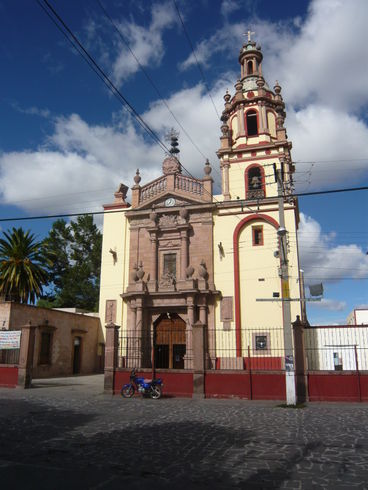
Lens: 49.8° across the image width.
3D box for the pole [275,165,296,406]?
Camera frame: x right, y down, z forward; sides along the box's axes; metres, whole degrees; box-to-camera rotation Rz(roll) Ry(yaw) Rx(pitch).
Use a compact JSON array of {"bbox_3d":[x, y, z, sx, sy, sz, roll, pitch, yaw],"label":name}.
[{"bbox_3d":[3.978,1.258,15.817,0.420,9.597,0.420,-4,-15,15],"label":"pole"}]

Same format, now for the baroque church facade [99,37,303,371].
[{"bbox_3d":[1.411,-4.725,33.074,14.850,29.566,6.800,-4,-15,15],"label":"baroque church facade"}]

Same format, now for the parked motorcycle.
[{"bbox_3d":[-1.726,5.806,16.567,1.930,1.150,0.720,-4,-15,15],"label":"parked motorcycle"}]

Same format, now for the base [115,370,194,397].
[{"bbox_3d":[-1.283,6.028,17.331,3.671,1.100,0.350,-4,-15,15],"label":"base"}]

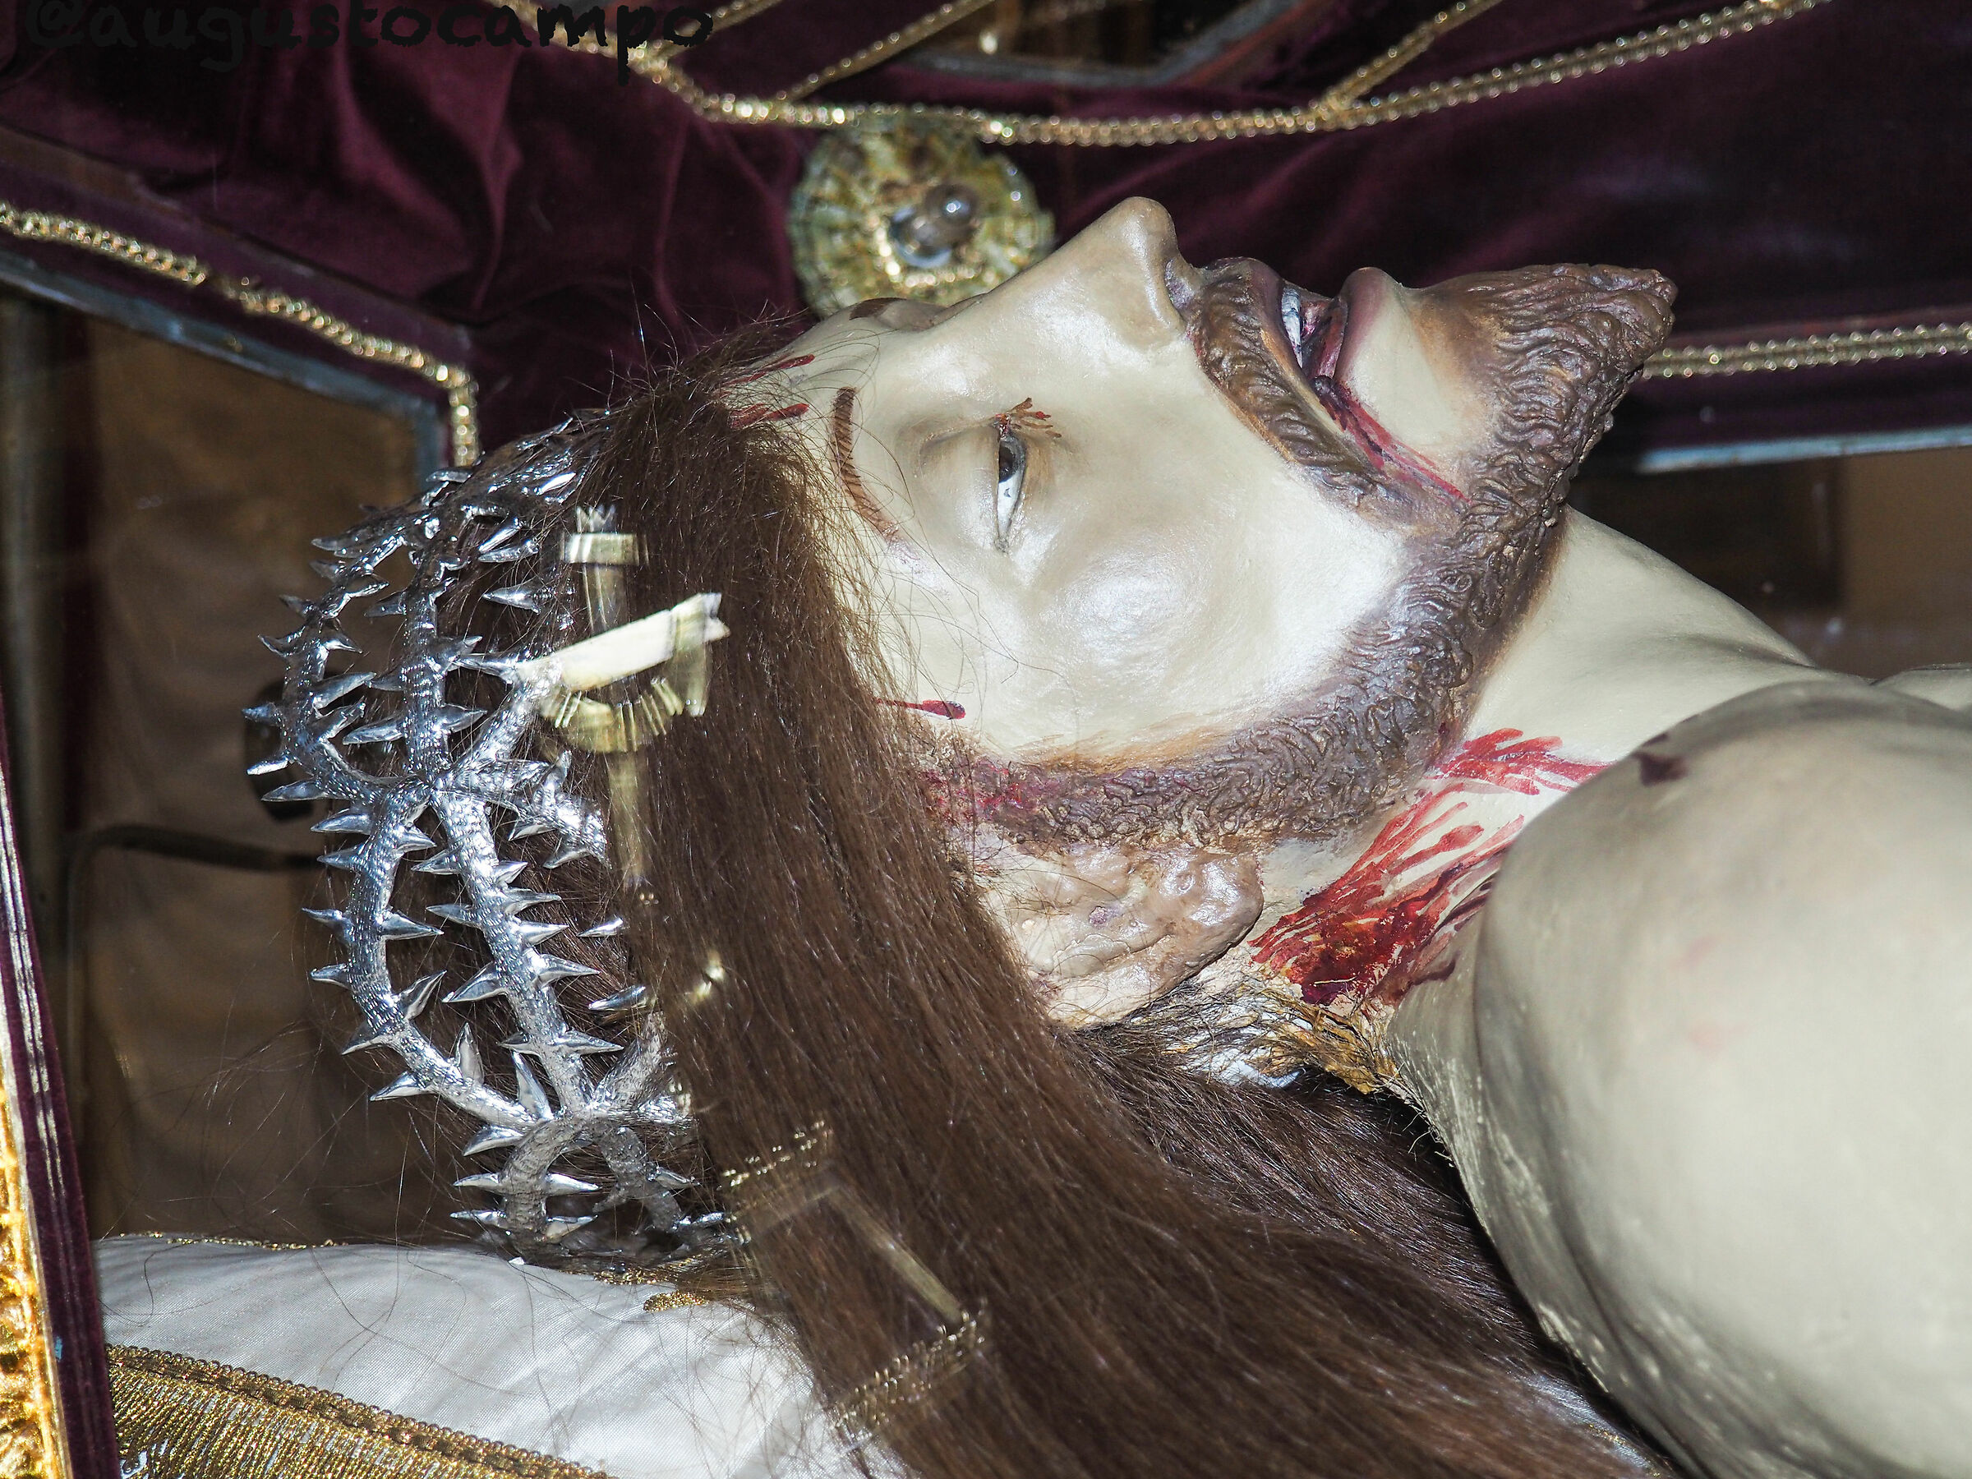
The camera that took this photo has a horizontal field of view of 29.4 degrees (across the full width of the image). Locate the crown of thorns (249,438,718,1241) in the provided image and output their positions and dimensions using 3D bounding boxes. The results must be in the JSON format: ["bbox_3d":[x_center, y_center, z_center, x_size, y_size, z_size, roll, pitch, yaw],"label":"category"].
[{"bbox_3d":[-0.078,0.013,0.795,0.100,0.185,0.175,0,31,7],"label":"crown of thorns"}]

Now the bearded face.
[{"bbox_3d":[0.046,-0.045,0.784,0.187,0.140,0.155,-1,34,0],"label":"bearded face"}]

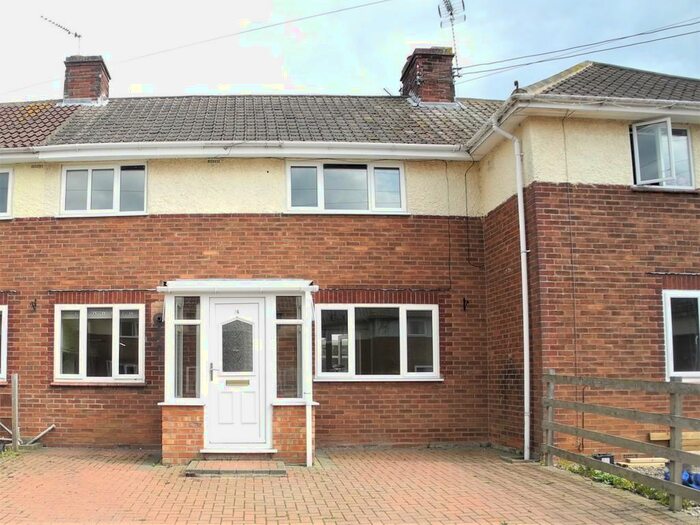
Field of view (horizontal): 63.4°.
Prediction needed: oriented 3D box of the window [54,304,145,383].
[{"bbox_3d":[-3.974,1.289,9.022,1.415,1.236,0.140,0,-8,-3],"label":"window"}]

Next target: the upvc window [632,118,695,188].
[{"bbox_3d":[4.344,-1.503,7.724,0.881,0.932,0.400,0,-8,-3],"label":"upvc window"}]

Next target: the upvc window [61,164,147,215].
[{"bbox_3d":[-4.050,-1.200,9.361,1.391,0.864,0.140,0,-8,-3],"label":"upvc window"}]

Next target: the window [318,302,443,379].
[{"bbox_3d":[0.457,1.305,9.248,2.028,1.235,0.140,0,-8,-3],"label":"window"}]

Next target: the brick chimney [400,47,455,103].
[{"bbox_3d":[1.740,-3.858,12.442,0.870,1.234,1.080,0,-8,-3],"label":"brick chimney"}]

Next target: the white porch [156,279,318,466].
[{"bbox_3d":[-1.525,1.450,8.282,2.165,2.577,1.630,0,-8,-3],"label":"white porch"}]

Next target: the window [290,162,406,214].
[{"bbox_3d":[-0.051,-1.266,9.576,1.995,0.885,0.140,0,-8,-3],"label":"window"}]

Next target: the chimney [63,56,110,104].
[{"bbox_3d":[-5.746,-3.847,12.595,0.807,1.087,0.900,0,-8,-3],"label":"chimney"}]

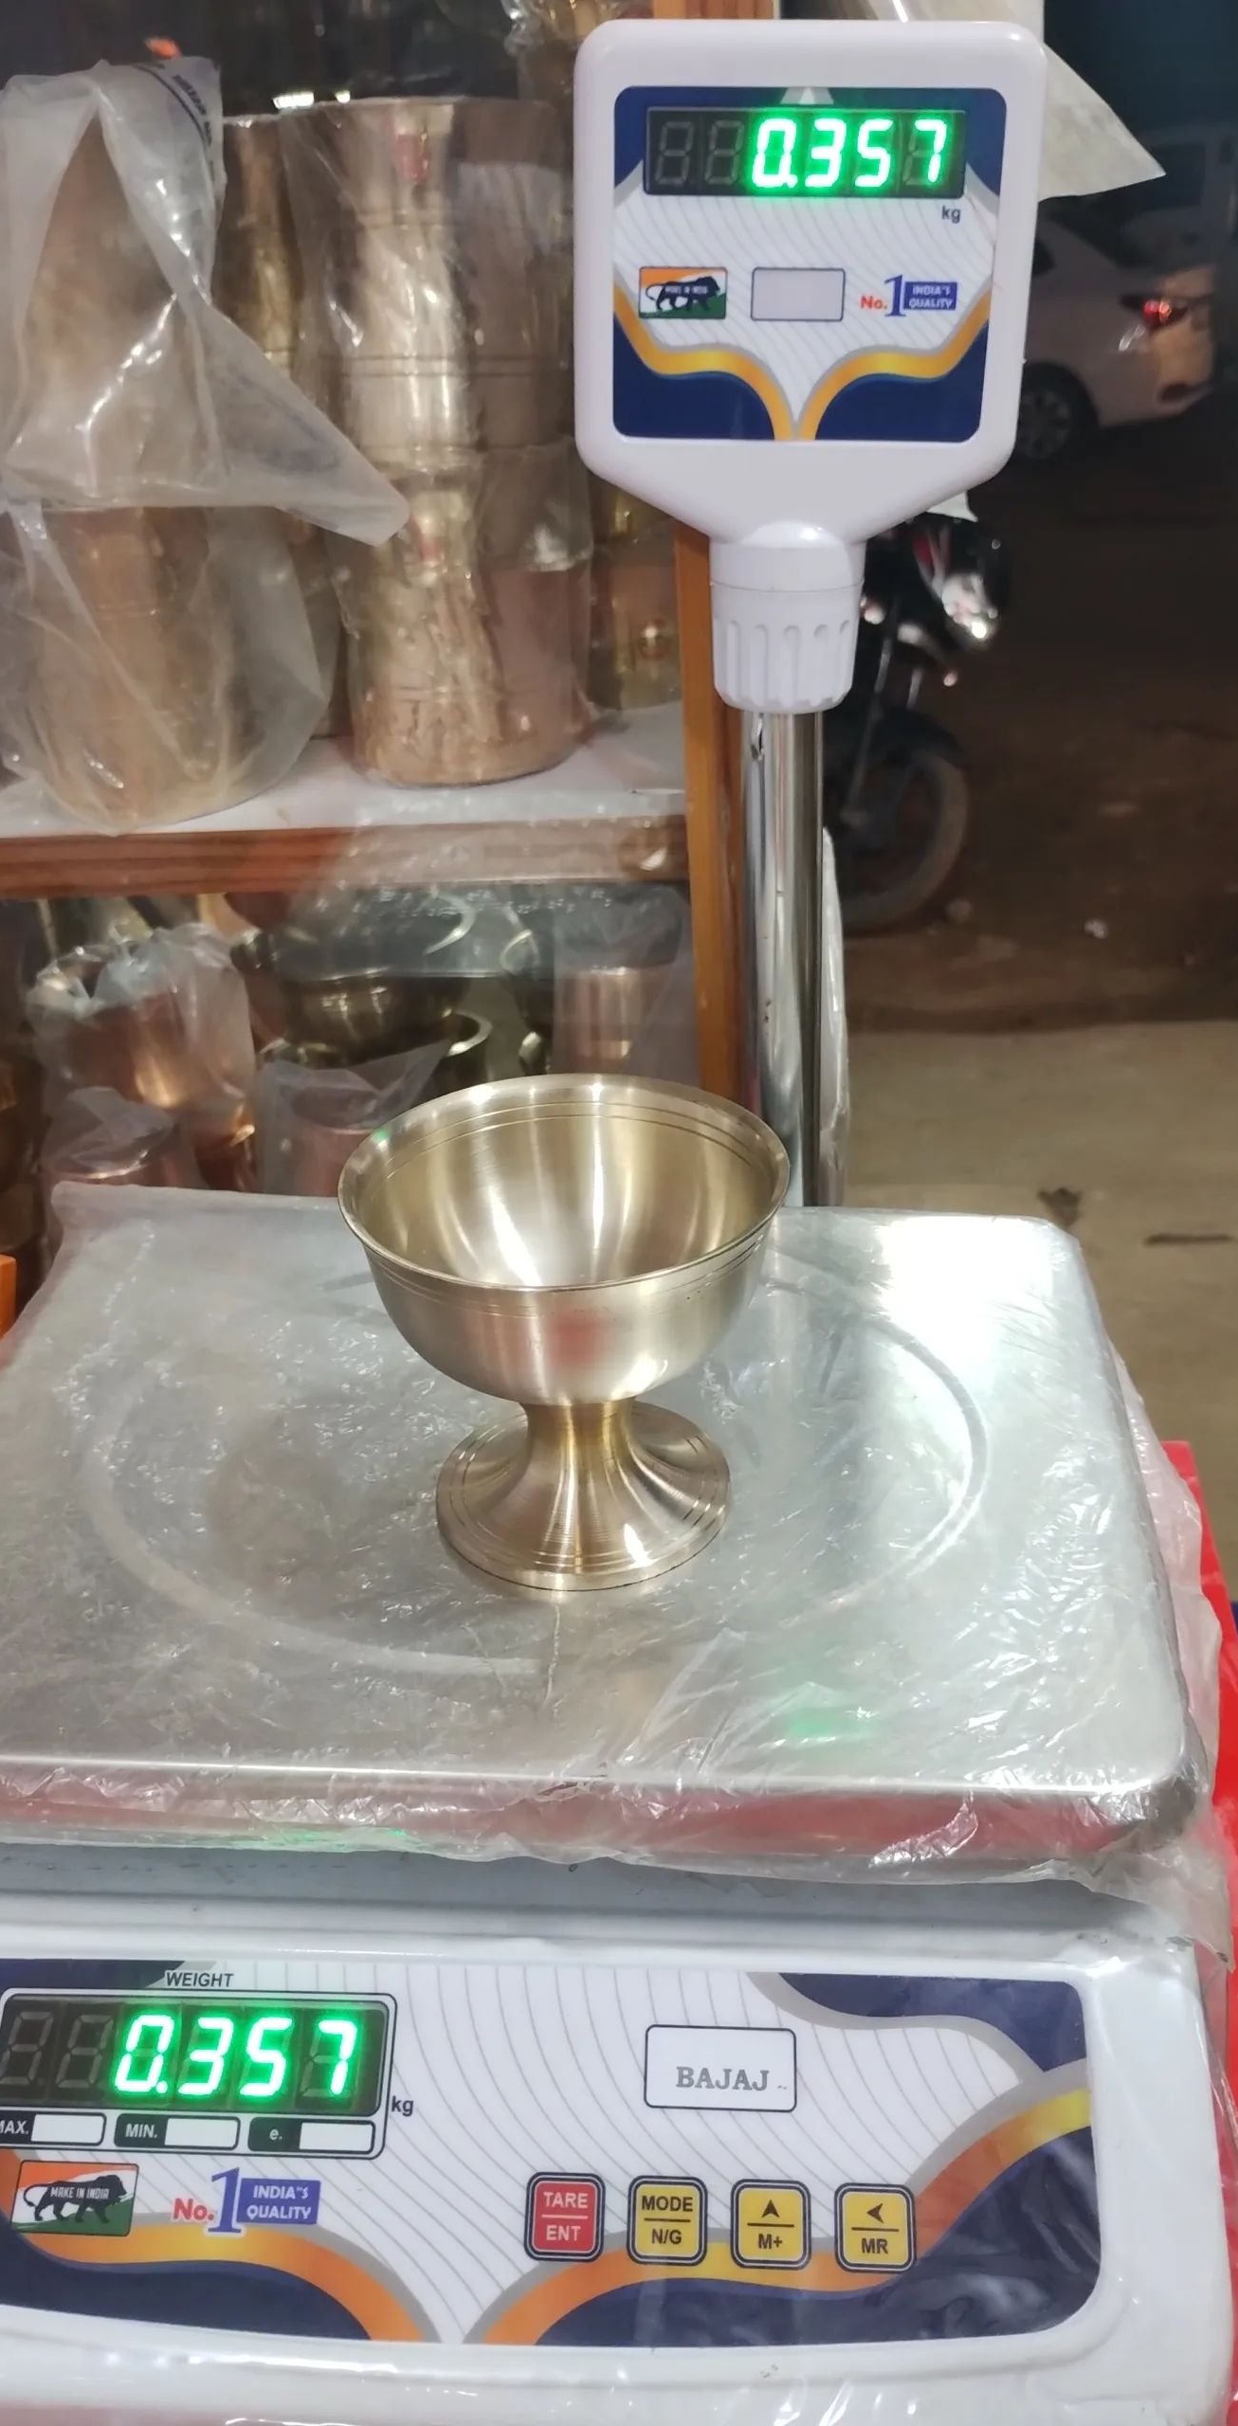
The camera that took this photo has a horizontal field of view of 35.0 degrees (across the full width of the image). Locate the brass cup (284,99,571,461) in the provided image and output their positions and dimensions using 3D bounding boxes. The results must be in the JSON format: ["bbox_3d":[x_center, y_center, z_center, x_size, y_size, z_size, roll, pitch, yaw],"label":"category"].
[{"bbox_3d":[-0.076,-0.377,0.789,0.110,0.122,0.110,-2,30,1],"label":"brass cup"}]

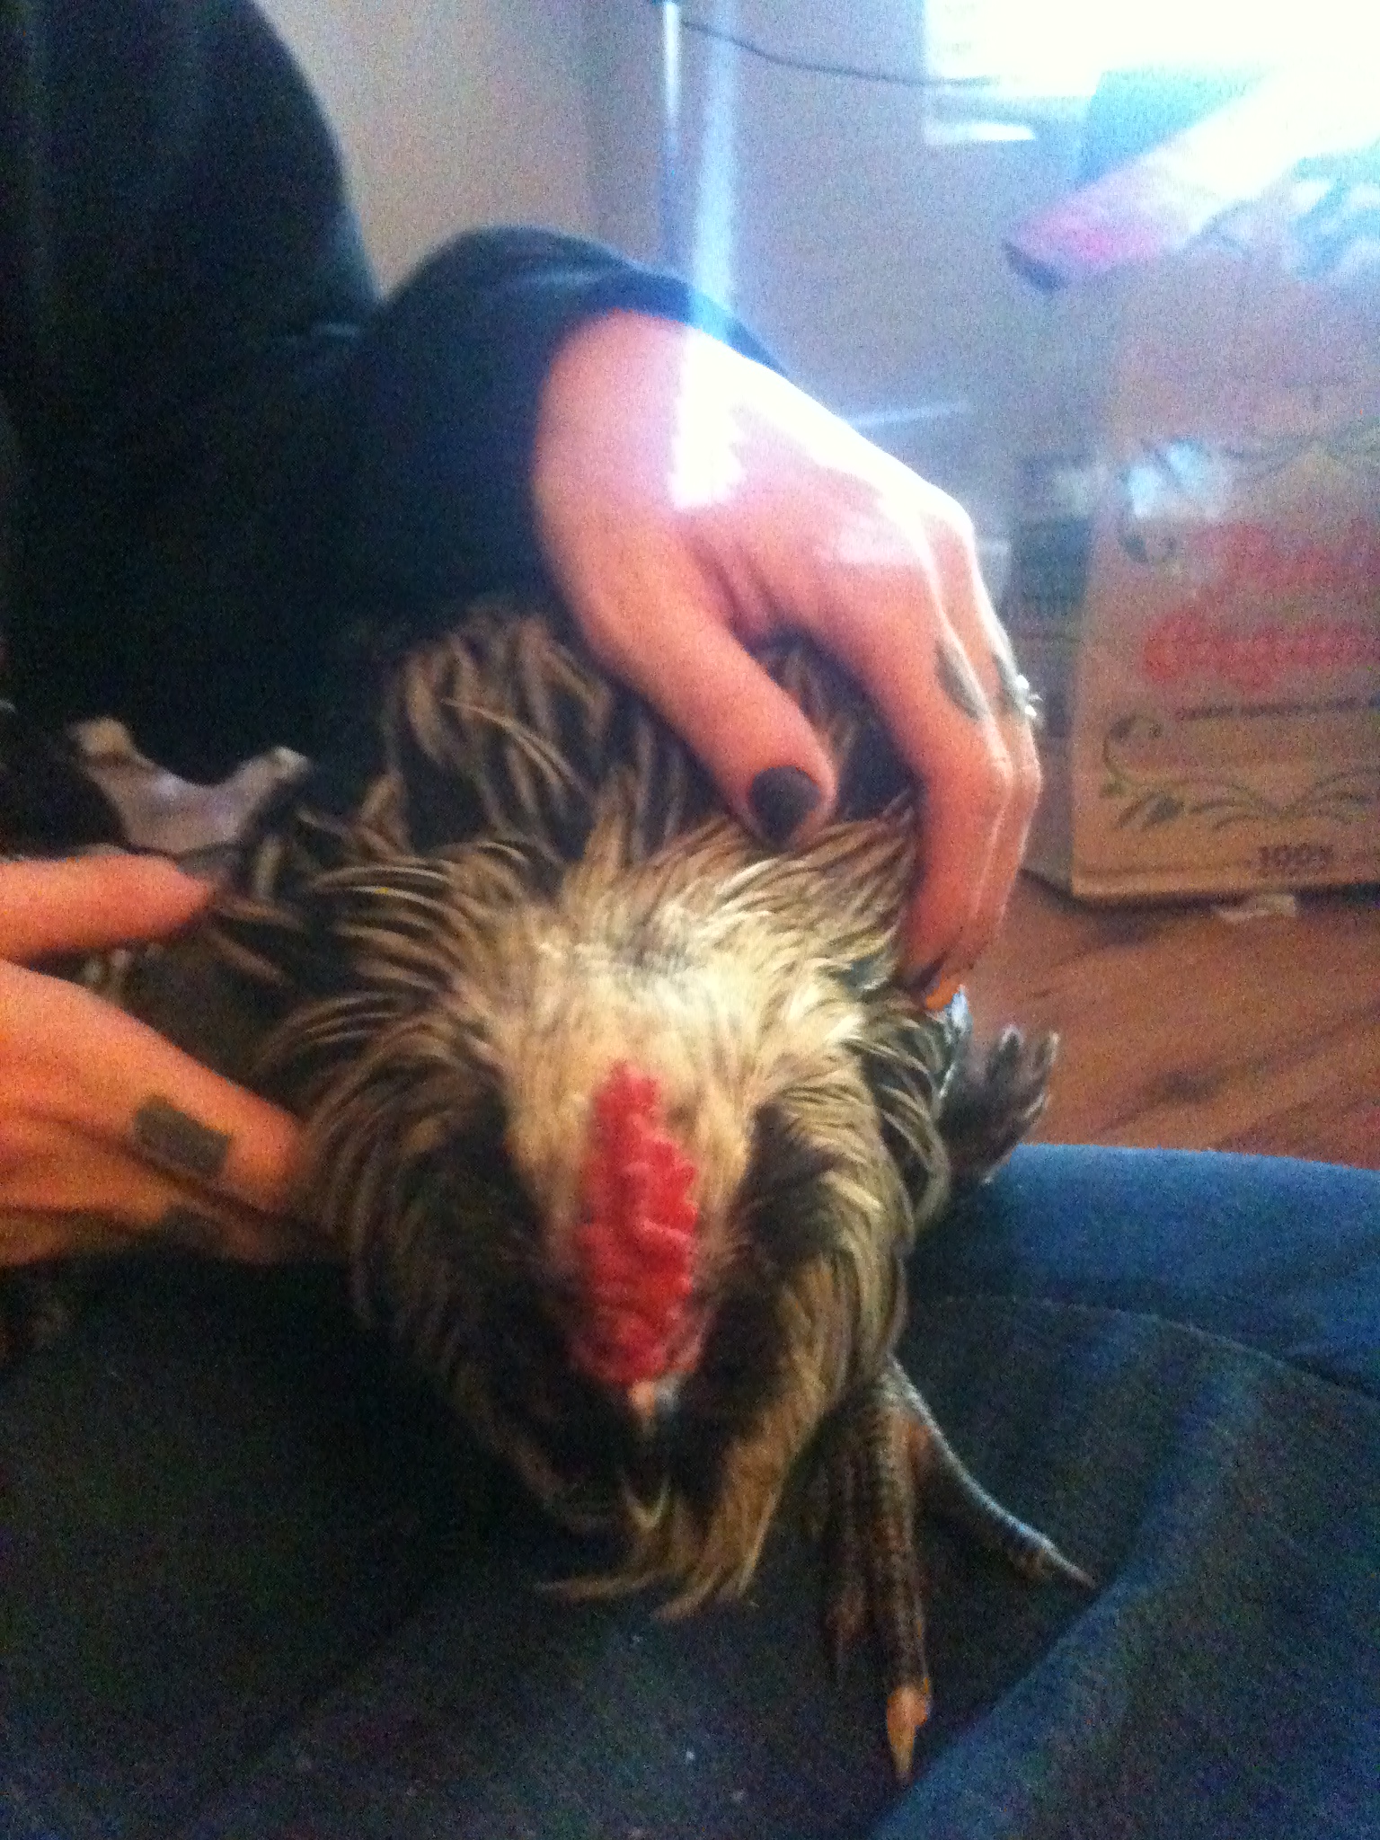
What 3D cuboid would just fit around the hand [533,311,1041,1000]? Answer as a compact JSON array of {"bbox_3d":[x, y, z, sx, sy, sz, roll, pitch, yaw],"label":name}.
[{"bbox_3d":[0.028,-0.065,0.420,0.085,0.158,0.095,-36,-18,12],"label":"hand"}]

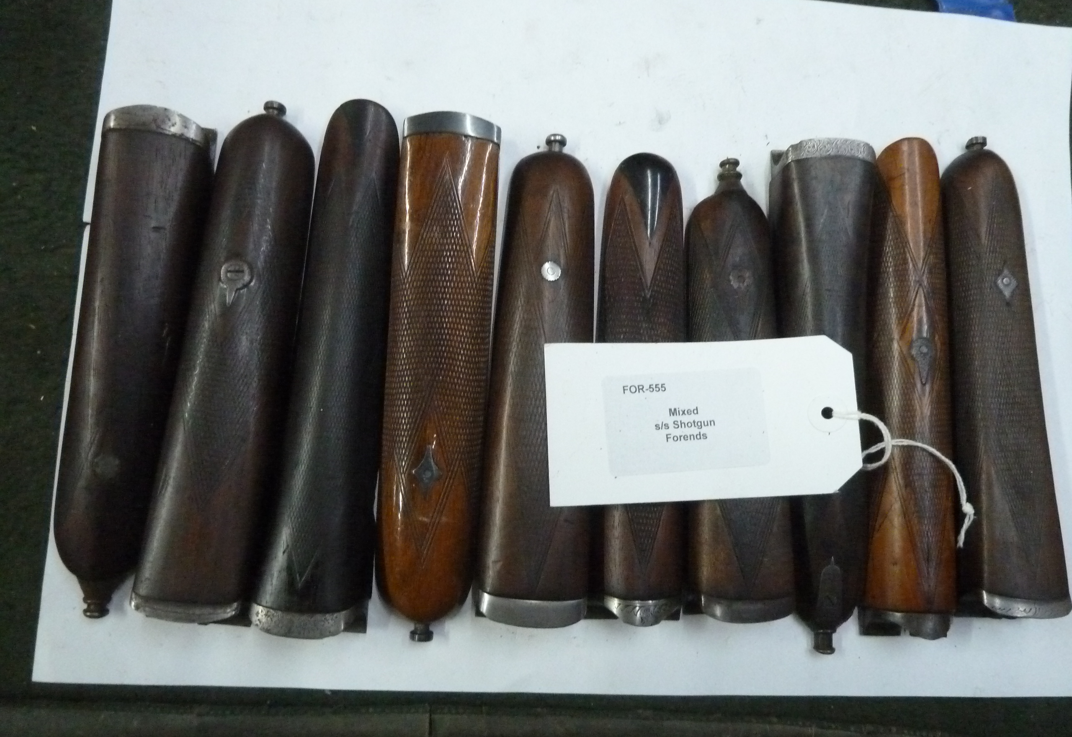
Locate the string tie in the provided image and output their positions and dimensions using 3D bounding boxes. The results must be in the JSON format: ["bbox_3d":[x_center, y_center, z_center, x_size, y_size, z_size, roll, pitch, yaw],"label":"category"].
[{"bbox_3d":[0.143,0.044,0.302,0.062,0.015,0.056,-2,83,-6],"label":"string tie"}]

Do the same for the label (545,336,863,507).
[{"bbox_3d":[0.064,0.018,0.292,0.120,0.003,0.060,-2,83,-6],"label":"label"}]

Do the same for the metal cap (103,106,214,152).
[{"bbox_3d":[-0.145,-0.089,0.295,0.039,0.025,0.012,4,83,-6],"label":"metal cap"}]

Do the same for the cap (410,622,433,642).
[{"bbox_3d":[-0.042,0.097,0.285,0.009,0.009,0.007,3,83,-6],"label":"cap"}]

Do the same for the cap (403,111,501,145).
[{"bbox_3d":[-0.033,-0.092,0.305,0.039,0.022,0.010,3,83,-6],"label":"cap"}]

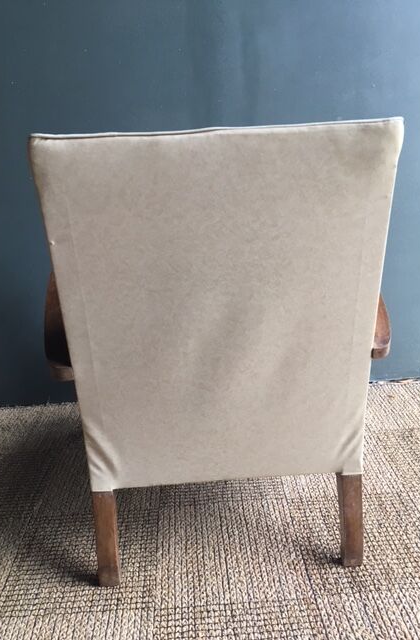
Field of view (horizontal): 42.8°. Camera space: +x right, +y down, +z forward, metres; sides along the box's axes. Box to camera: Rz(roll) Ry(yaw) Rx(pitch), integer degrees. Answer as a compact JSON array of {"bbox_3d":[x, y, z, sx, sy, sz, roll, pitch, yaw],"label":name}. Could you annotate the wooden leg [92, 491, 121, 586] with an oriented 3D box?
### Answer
[{"bbox_3d":[-0.203,0.426,1.068,0.039,0.193,0.043,-4,6,-1],"label":"wooden leg"}]

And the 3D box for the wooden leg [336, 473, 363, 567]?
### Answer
[{"bbox_3d":[0.281,0.394,1.077,0.039,0.193,0.043,-4,6,-1],"label":"wooden leg"}]

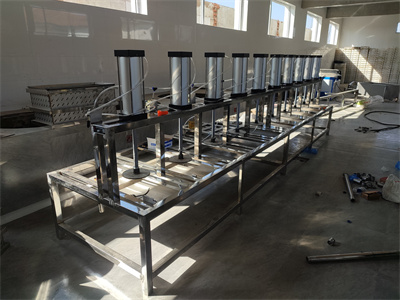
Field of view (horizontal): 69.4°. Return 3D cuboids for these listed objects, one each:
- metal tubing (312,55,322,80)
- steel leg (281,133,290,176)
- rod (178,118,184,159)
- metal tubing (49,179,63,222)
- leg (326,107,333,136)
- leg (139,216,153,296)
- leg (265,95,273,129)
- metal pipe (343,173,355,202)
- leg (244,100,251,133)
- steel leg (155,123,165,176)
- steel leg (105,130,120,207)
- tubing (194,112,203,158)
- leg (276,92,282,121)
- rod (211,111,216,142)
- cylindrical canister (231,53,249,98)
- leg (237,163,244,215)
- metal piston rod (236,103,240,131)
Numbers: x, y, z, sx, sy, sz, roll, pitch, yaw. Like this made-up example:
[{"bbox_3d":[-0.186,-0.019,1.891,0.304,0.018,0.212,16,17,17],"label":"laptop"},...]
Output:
[{"bbox_3d":[2.272,-1.609,5.670,0.135,0.415,0.135,13,21,33],"label":"metal tubing"},{"bbox_3d":[1.155,0.054,3.903,0.049,0.552,0.050,13,21,33],"label":"steel leg"},{"bbox_3d":[-0.165,-0.126,2.538,0.034,0.380,0.034,13,21,33],"label":"rod"},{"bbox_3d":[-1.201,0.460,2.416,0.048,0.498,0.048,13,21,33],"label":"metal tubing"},{"bbox_3d":[2.679,-0.575,5.984,0.050,0.580,0.050,13,21,33],"label":"leg"},{"bbox_3d":[-0.345,0.671,1.853,0.049,0.588,0.047,13,21,33],"label":"leg"},{"bbox_3d":[0.943,-0.524,3.934,0.050,0.470,0.050,13,21,33],"label":"leg"},{"bbox_3d":[1.826,0.441,3.545,0.048,0.048,0.787,7,19,20],"label":"metal pipe"},{"bbox_3d":[0.586,-0.407,3.562,0.050,0.470,0.050,13,21,33],"label":"leg"},{"bbox_3d":[-0.324,-0.020,2.336,0.050,0.470,0.050,13,21,33],"label":"steel leg"},{"bbox_3d":[-0.576,0.100,1.881,0.050,0.515,0.050,13,21,33],"label":"steel leg"},{"bbox_3d":[-0.018,-0.143,2.665,0.047,0.453,0.048,13,21,33],"label":"tubing"},{"bbox_3d":[1.178,-0.651,4.304,0.047,0.453,0.047,13,21,33],"label":"leg"},{"bbox_3d":[0.141,-0.263,2.948,0.034,0.365,0.034,13,21,33],"label":"rod"},{"bbox_3d":[0.432,-0.812,3.132,0.133,0.453,0.133,13,21,33],"label":"cylindrical canister"},{"bbox_3d":[0.408,0.373,2.876,0.040,0.552,0.048,13,21,33],"label":"leg"},{"bbox_3d":[0.445,-0.392,3.357,0.034,0.365,0.034,13,21,33],"label":"metal piston rod"}]

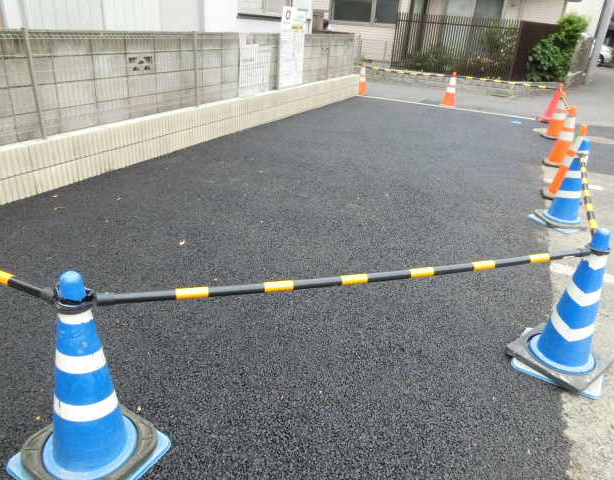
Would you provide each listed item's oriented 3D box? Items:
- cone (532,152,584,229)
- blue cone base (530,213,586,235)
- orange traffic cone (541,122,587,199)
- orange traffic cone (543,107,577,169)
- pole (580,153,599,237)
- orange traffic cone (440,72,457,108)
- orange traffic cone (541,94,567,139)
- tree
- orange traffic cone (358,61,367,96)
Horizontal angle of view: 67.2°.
[{"bbox_3d":[2.244,-0.479,3.915,0.410,0.700,0.410,15,27,21],"label":"cone"},{"bbox_3d":[2.223,-0.186,4.040,0.420,0.060,0.420,-8,27,-24],"label":"blue cone base"},{"bbox_3d":[2.714,-0.807,4.731,0.420,0.700,0.420,4,25,-2],"label":"orange traffic cone"},{"bbox_3d":[3.380,-1.349,6.001,0.420,0.700,0.420,4,25,-2],"label":"orange traffic cone"},{"bbox_3d":[1.795,-0.325,2.956,0.050,0.050,2.080,15,27,22],"label":"pole"},{"bbox_3d":[3.261,-3.376,10.395,0.370,0.700,0.370,12,26,16],"label":"orange traffic cone"},{"bbox_3d":[4.303,-2.119,7.860,0.420,0.700,0.420,4,25,-2],"label":"orange traffic cone"},{"bbox_3d":[7.395,-5.700,13.700,1.420,1.880,1.250,6,25,3],"label":"tree"},{"bbox_3d":[1.340,-3.884,11.147,0.370,0.700,0.370,12,26,16],"label":"orange traffic cone"}]

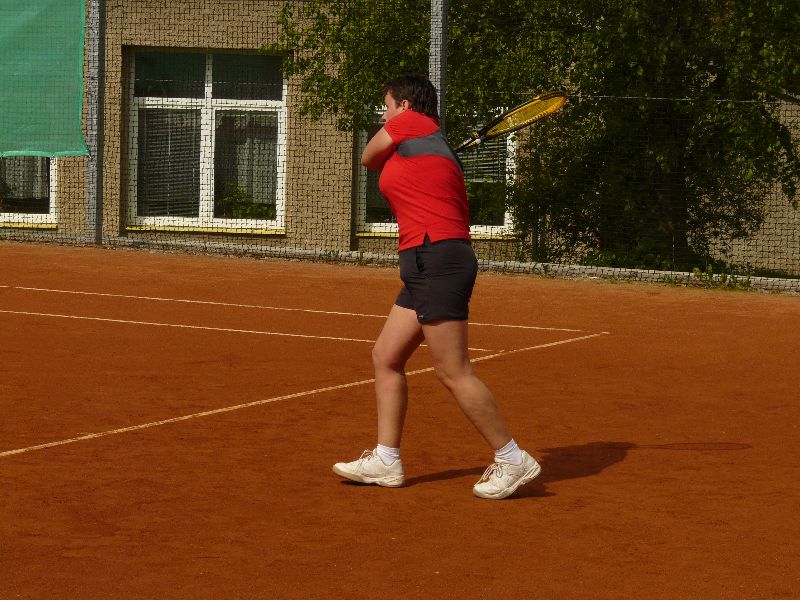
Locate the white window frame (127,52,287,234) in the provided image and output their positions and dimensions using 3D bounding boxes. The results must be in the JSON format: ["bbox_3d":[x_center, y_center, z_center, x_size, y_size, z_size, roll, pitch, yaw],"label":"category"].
[{"bbox_3d":[-1.791,-1.472,26.400,1.480,1.680,0.120,2,5,6],"label":"white window frame"}]

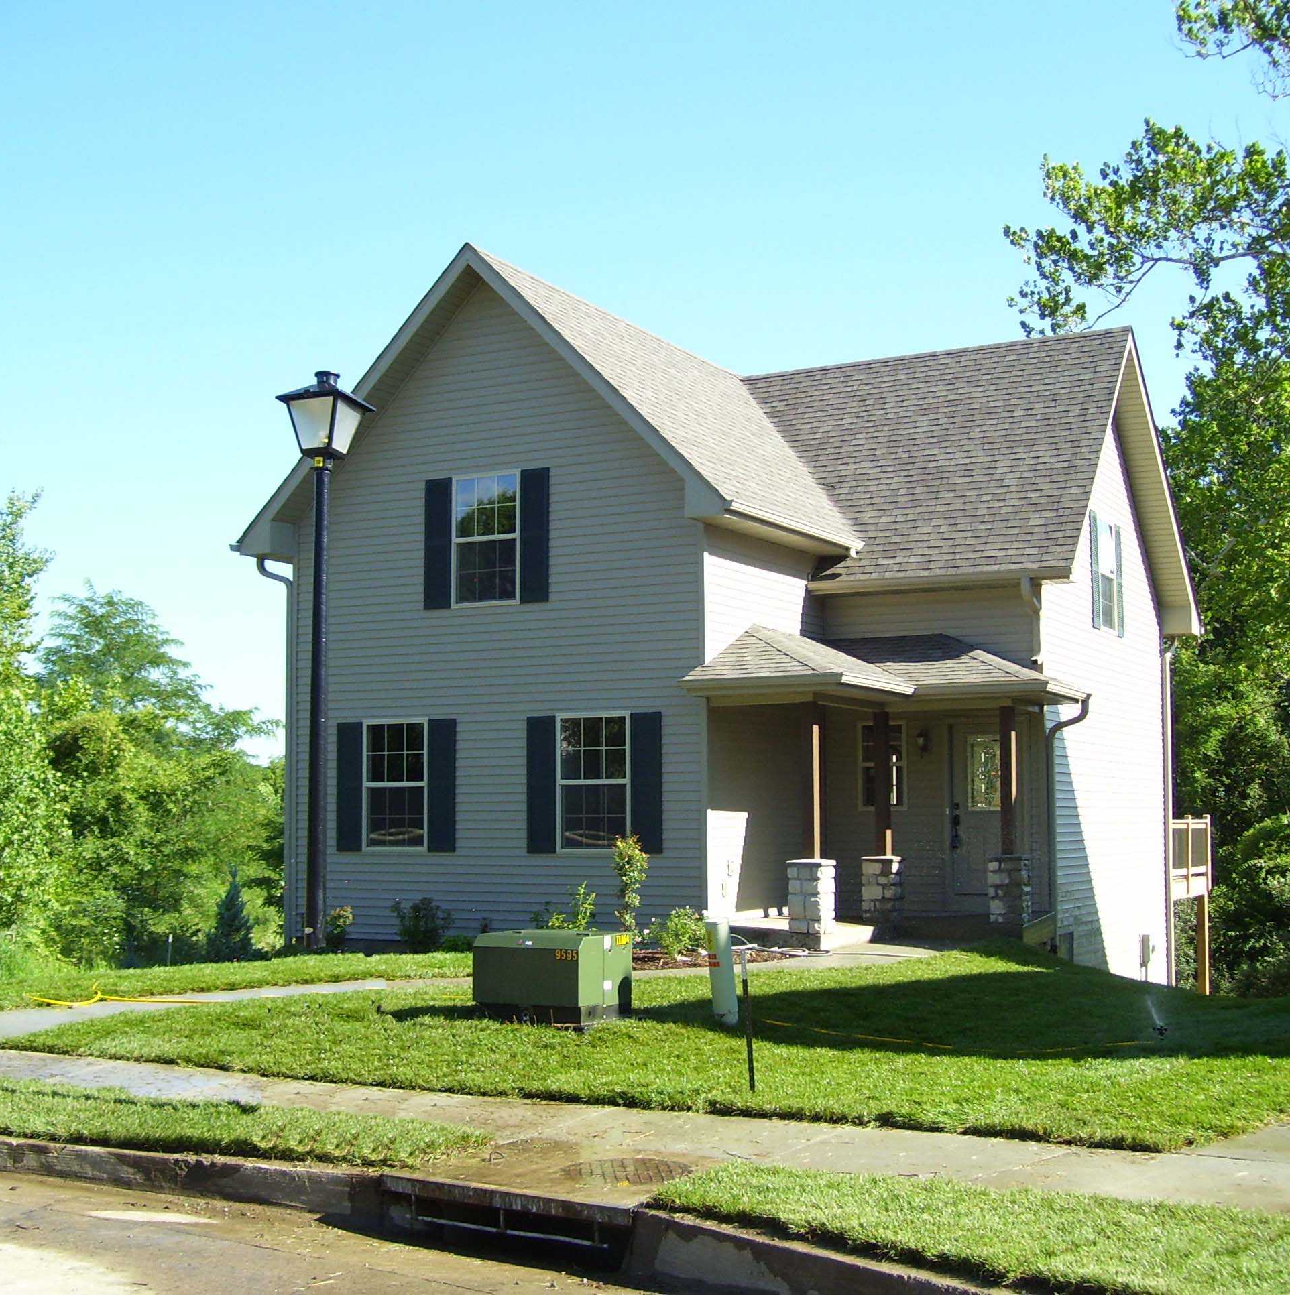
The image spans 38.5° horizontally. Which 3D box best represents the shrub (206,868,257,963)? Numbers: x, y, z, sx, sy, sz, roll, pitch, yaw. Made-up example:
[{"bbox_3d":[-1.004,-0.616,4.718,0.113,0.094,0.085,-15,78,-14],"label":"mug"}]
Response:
[{"bbox_3d":[-5.063,3.312,22.600,0.640,1.200,0.640,-1,-4,0],"label":"shrub"}]

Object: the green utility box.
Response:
[{"bbox_3d":[-0.668,2.401,13.571,0.890,0.620,0.760,-3,-5,29],"label":"green utility box"}]

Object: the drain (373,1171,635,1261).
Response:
[{"bbox_3d":[-0.534,2.427,7.928,1.307,0.235,0.250,-3,-5,30],"label":"drain"}]

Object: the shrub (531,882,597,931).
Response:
[{"bbox_3d":[-0.849,2.864,19.350,0.680,0.800,0.620,-3,-5,26],"label":"shrub"}]

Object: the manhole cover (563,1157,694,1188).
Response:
[{"bbox_3d":[-0.083,2.331,8.136,0.595,0.040,0.595,-1,-4,0],"label":"manhole cover"}]

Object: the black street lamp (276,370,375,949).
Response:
[{"bbox_3d":[-3.565,0.099,20.349,0.782,6.389,0.782,-3,-5,26],"label":"black street lamp"}]

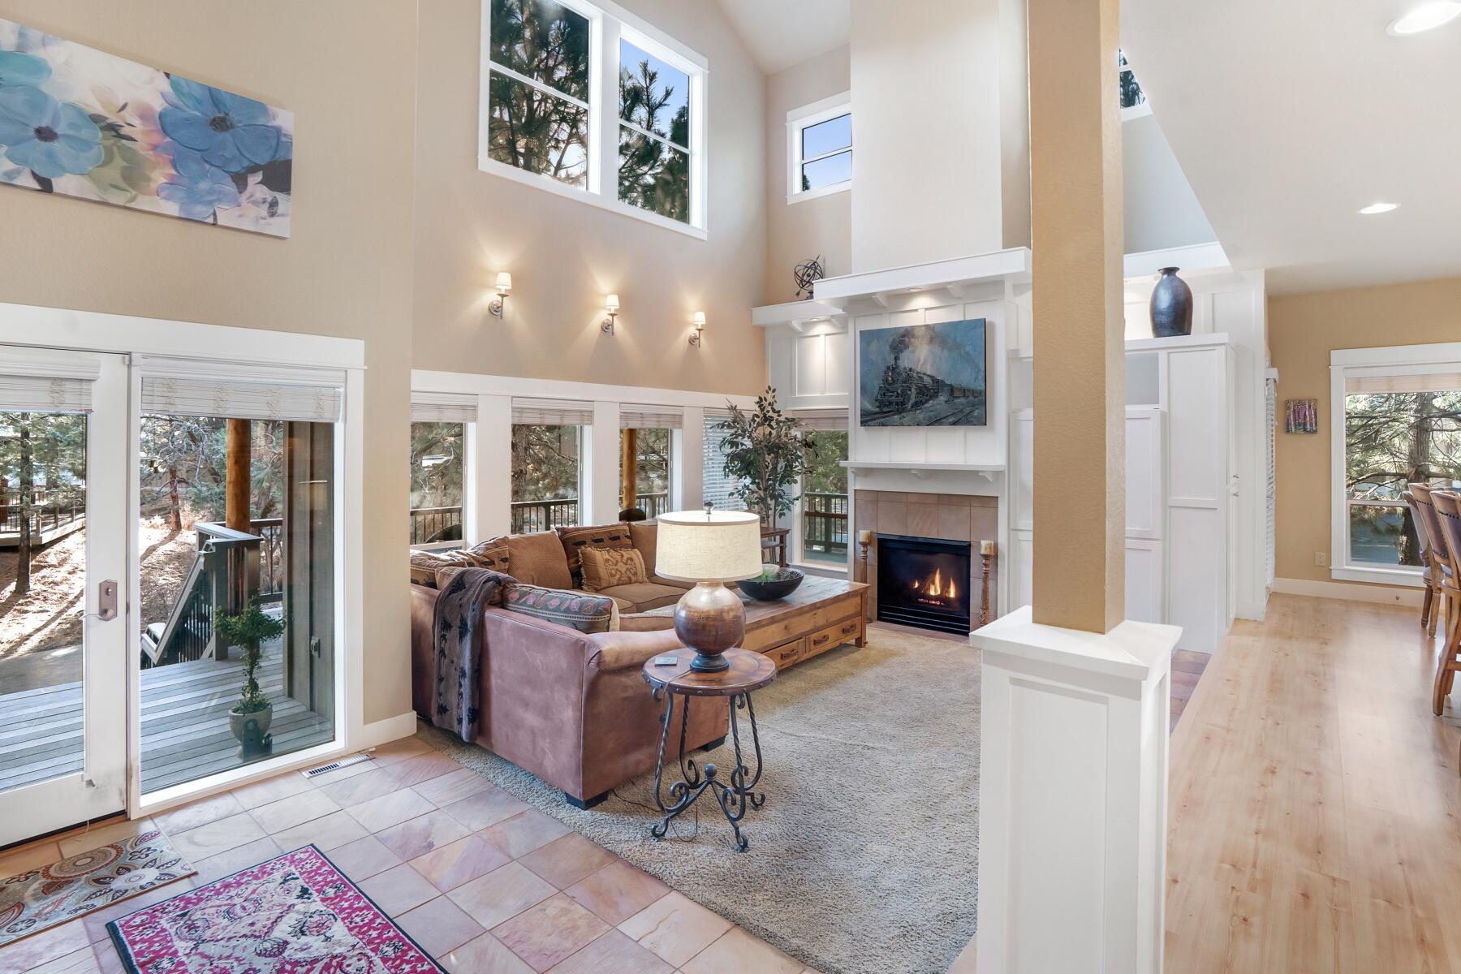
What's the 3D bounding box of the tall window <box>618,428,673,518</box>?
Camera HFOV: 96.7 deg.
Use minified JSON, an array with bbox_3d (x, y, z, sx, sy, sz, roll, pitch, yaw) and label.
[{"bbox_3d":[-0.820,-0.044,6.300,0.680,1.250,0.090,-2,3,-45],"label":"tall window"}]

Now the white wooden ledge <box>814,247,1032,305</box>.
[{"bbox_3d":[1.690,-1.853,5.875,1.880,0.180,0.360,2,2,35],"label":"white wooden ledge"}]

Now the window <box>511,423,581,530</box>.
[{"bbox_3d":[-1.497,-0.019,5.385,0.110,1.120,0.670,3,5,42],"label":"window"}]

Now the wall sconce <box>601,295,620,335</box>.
[{"bbox_3d":[-1.082,-1.564,5.870,0.125,0.350,0.185,-2,3,-45],"label":"wall sconce"}]

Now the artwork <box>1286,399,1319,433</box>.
[{"bbox_3d":[5.635,-0.698,6.404,0.260,0.340,0.040,3,4,37],"label":"artwork"}]

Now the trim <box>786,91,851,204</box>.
[{"bbox_3d":[1.020,-3.755,7.200,0.920,1.060,0.080,2,2,35],"label":"trim"}]

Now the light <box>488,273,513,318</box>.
[{"bbox_3d":[-1.816,-1.520,5.143,0.125,0.350,0.185,-2,3,-45],"label":"light"}]

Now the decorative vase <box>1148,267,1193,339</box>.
[{"bbox_3d":[3.522,-1.470,5.190,0.290,0.585,0.290,2,2,35],"label":"decorative vase"}]

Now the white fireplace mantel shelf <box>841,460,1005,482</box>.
[{"bbox_3d":[1.653,-0.136,5.715,1.400,0.160,0.200,3,4,37],"label":"white fireplace mantel shelf"}]

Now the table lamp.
[{"bbox_3d":[-0.092,0.442,2.840,0.483,0.717,0.483,0,3,0],"label":"table lamp"}]

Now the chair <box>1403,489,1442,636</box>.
[{"bbox_3d":[5.649,0.619,5.032,0.620,1.070,0.500,2,4,35],"label":"chair"}]

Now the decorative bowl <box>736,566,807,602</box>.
[{"bbox_3d":[0.312,0.756,5.000,0.520,0.165,0.520,0,2,0],"label":"decorative bowl"}]

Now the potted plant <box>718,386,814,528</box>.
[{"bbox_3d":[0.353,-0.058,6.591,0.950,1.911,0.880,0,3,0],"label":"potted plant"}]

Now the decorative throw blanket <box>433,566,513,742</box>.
[{"bbox_3d":[-1.454,0.935,3.793,0.730,0.870,0.400,3,5,42],"label":"decorative throw blanket"}]

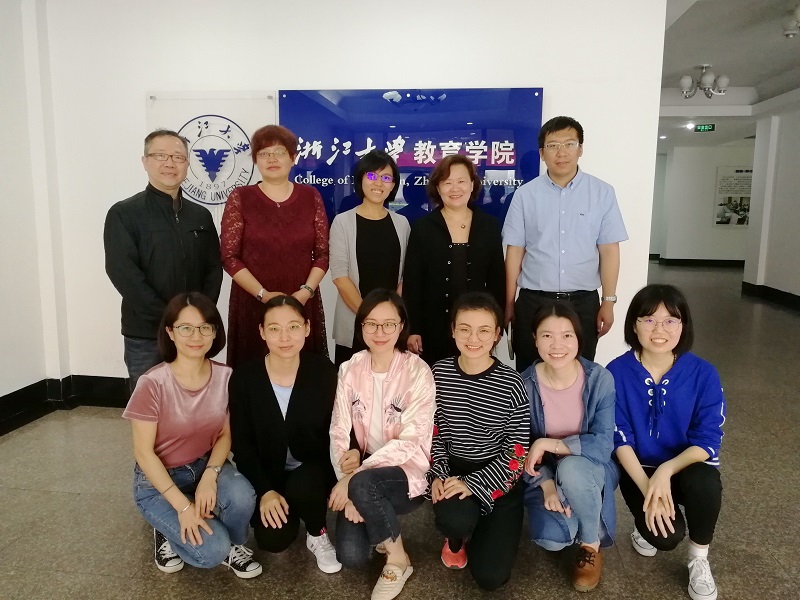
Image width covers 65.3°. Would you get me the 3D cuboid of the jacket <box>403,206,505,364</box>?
[{"bbox_3d":[0.236,-0.035,2.701,0.450,0.723,0.300,0,8,-5],"label":"jacket"}]

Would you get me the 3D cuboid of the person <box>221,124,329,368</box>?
[{"bbox_3d":[-0.515,0.130,2.624,0.460,1.680,0.320,-1,8,-14],"label":"person"}]

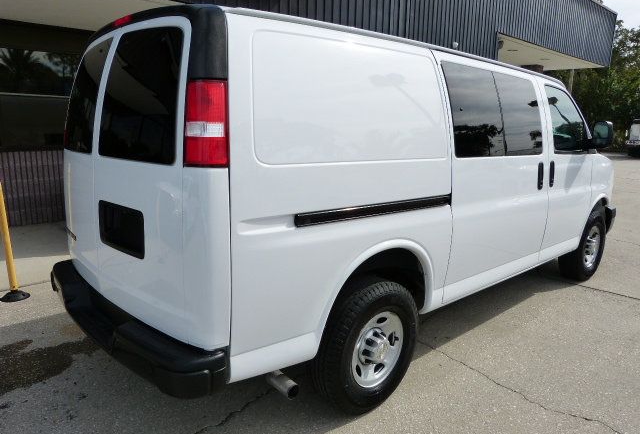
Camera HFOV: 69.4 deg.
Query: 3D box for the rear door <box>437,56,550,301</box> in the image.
[{"bbox_3d":[1.243,-0.269,3.262,1.450,1.540,0.190,-9,15,-42],"label":"rear door"}]

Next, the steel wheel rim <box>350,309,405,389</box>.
[{"bbox_3d":[0.288,0.727,2.614,0.440,0.440,0.165,-9,15,-42],"label":"steel wheel rim"}]

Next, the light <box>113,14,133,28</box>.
[{"bbox_3d":[-0.983,-0.981,2.316,0.055,0.045,0.270,-9,15,-42],"label":"light"}]

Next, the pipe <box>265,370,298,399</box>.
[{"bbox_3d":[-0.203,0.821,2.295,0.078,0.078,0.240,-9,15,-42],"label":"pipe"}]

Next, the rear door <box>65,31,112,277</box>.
[{"bbox_3d":[-1.364,-0.322,2.659,0.220,1.350,0.820,-9,15,-42],"label":"rear door"}]

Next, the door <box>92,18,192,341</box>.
[{"bbox_3d":[-0.809,-0.198,2.067,0.220,1.350,0.820,-9,15,-42],"label":"door"}]

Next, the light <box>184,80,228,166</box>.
[{"bbox_3d":[-0.430,-0.344,1.706,0.115,0.315,0.190,-9,15,-42],"label":"light"}]

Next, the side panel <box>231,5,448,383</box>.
[{"bbox_3d":[0.172,-0.111,2.285,1.515,1.520,0.180,-9,15,-42],"label":"side panel"}]

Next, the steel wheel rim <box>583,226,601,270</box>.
[{"bbox_3d":[2.815,0.310,4.895,0.440,0.440,0.165,-9,15,-42],"label":"steel wheel rim"}]

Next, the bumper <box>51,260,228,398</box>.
[{"bbox_3d":[-1.119,0.498,2.485,0.270,0.235,1.970,-9,15,-42],"label":"bumper"}]

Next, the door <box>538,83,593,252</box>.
[{"bbox_3d":[2.130,-0.391,4.068,1.020,1.490,0.190,-9,15,-42],"label":"door"}]

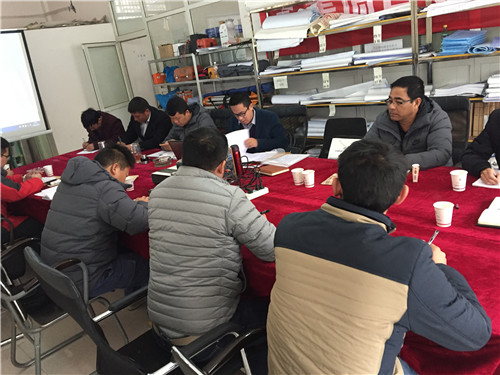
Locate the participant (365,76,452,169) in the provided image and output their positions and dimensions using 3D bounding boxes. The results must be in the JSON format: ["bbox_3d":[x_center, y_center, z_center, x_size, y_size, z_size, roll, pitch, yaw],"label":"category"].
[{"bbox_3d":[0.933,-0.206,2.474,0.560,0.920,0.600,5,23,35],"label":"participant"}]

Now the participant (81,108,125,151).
[{"bbox_3d":[-1.579,-0.310,4.816,0.550,1.180,0.750,7,22,41],"label":"participant"}]

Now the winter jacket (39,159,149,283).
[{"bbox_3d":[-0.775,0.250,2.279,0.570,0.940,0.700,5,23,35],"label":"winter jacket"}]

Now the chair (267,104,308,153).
[{"bbox_3d":[0.168,-0.084,3.282,0.560,1.030,0.600,5,23,35],"label":"chair"}]

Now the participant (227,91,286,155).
[{"bbox_3d":[0.085,-0.140,3.387,0.550,1.220,0.700,5,21,38],"label":"participant"}]

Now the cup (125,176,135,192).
[{"bbox_3d":[-0.816,-0.024,2.840,0.075,0.086,0.075,-8,17,0],"label":"cup"}]

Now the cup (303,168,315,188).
[{"bbox_3d":[0.311,-0.041,2.249,0.071,0.088,0.071,-8,18,3],"label":"cup"}]

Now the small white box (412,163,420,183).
[{"bbox_3d":[0.865,-0.073,2.178,0.025,0.085,0.053,1,20,30],"label":"small white box"}]

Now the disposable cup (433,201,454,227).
[{"bbox_3d":[0.764,0.108,1.648,0.075,0.086,0.075,-8,17,2],"label":"disposable cup"}]

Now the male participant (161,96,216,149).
[{"bbox_3d":[-0.475,-0.196,3.564,0.560,1.220,0.780,5,23,36],"label":"male participant"}]

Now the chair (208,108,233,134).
[{"bbox_3d":[-0.381,-0.129,3.670,0.560,1.000,0.600,5,23,36],"label":"chair"}]

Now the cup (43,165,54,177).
[{"bbox_3d":[-1.602,-0.135,3.339,0.072,0.081,0.072,5,23,36],"label":"cup"}]

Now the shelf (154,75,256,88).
[{"bbox_3d":[-0.531,-1.453,5.673,1.785,0.050,0.420,5,23,36],"label":"shelf"}]

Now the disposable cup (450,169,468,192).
[{"bbox_3d":[0.928,-0.031,1.854,0.072,0.081,0.072,5,23,36],"label":"disposable cup"}]

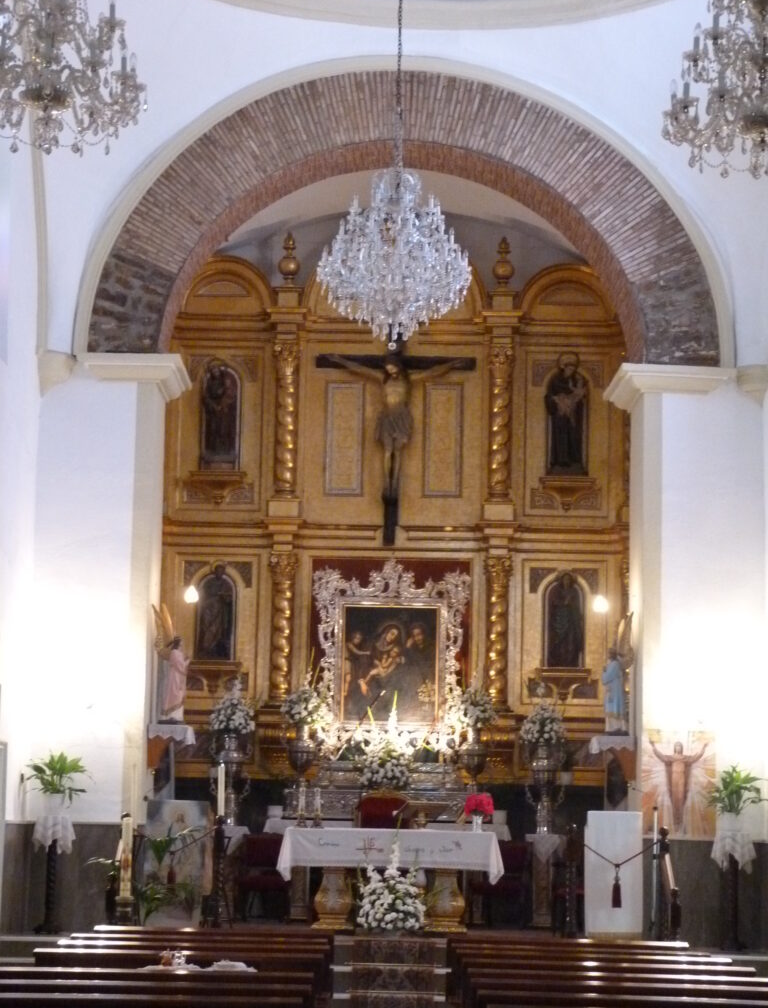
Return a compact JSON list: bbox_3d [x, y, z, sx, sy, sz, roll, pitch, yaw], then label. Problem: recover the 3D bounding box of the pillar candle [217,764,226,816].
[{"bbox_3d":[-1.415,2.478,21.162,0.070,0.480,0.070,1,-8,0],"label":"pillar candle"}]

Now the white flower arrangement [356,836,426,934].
[{"bbox_3d":[0.061,3.567,22.720,0.639,0.873,0.507,1,-7,0],"label":"white flower arrangement"}]

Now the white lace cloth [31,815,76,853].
[{"bbox_3d":[-2.869,2.869,21.067,0.355,0.345,0.355,1,-7,0],"label":"white lace cloth"}]

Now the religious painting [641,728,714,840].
[{"bbox_3d":[2.601,2.471,21.380,0.639,0.939,0.030,1,-7,0],"label":"religious painting"}]

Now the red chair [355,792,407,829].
[{"bbox_3d":[-0.041,3.617,24.789,0.570,1.370,0.620,1,-8,0],"label":"red chair"}]

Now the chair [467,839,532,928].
[{"bbox_3d":[1.174,3.837,24.454,0.620,0.899,0.600,1,-8,0],"label":"chair"}]

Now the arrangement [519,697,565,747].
[{"bbox_3d":[1.640,2.291,25.292,0.472,0.513,0.457,1,-7,0],"label":"arrangement"}]

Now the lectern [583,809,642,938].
[{"bbox_3d":[2.135,3.447,22.584,0.490,1.166,0.406,1,-7,0],"label":"lectern"}]

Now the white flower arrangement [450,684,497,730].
[{"bbox_3d":[0.961,2.174,26.041,0.494,0.472,0.460,1,-8,0],"label":"white flower arrangement"}]

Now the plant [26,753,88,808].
[{"bbox_3d":[-2.810,2.380,20.876,0.534,0.482,0.500,1,-8,0],"label":"plant"}]

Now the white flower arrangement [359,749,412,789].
[{"bbox_3d":[0.016,2.830,25.854,0.533,0.448,0.440,1,-8,0],"label":"white flower arrangement"}]

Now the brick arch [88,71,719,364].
[{"bbox_3d":[0.203,-2.536,22.388,5.628,2.671,1.100,1,-8,0],"label":"brick arch"}]

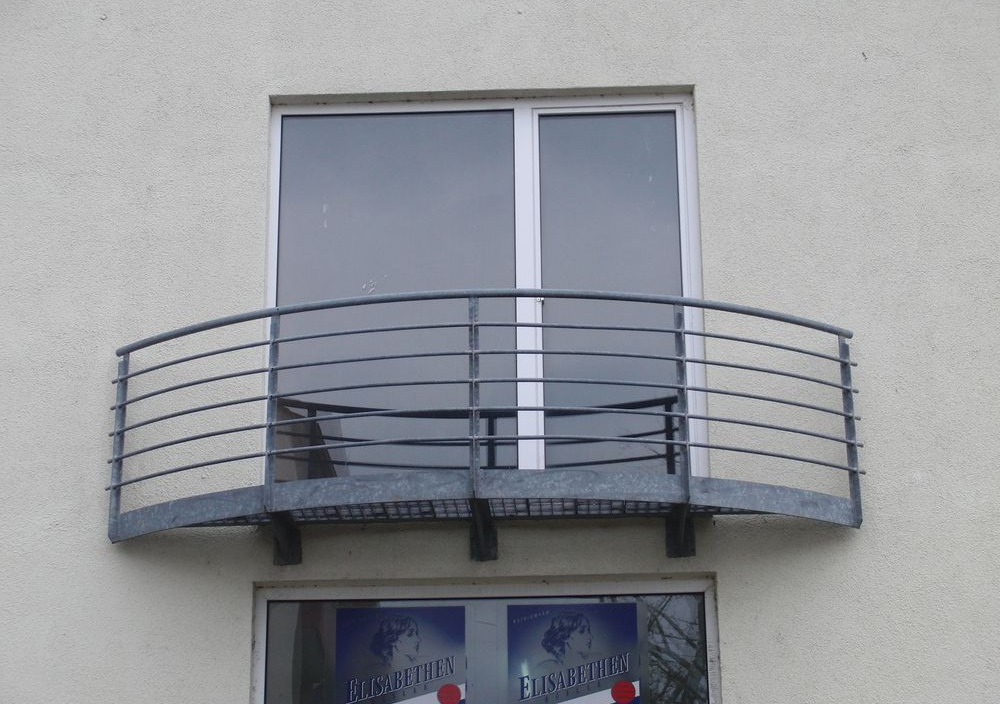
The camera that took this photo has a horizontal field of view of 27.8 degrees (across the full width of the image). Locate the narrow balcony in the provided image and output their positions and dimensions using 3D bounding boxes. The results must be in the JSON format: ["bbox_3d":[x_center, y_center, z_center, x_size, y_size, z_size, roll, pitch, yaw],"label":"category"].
[{"bbox_3d":[-0.109,0.311,9.767,3.822,1.011,0.891,-1,-16,2],"label":"narrow balcony"}]

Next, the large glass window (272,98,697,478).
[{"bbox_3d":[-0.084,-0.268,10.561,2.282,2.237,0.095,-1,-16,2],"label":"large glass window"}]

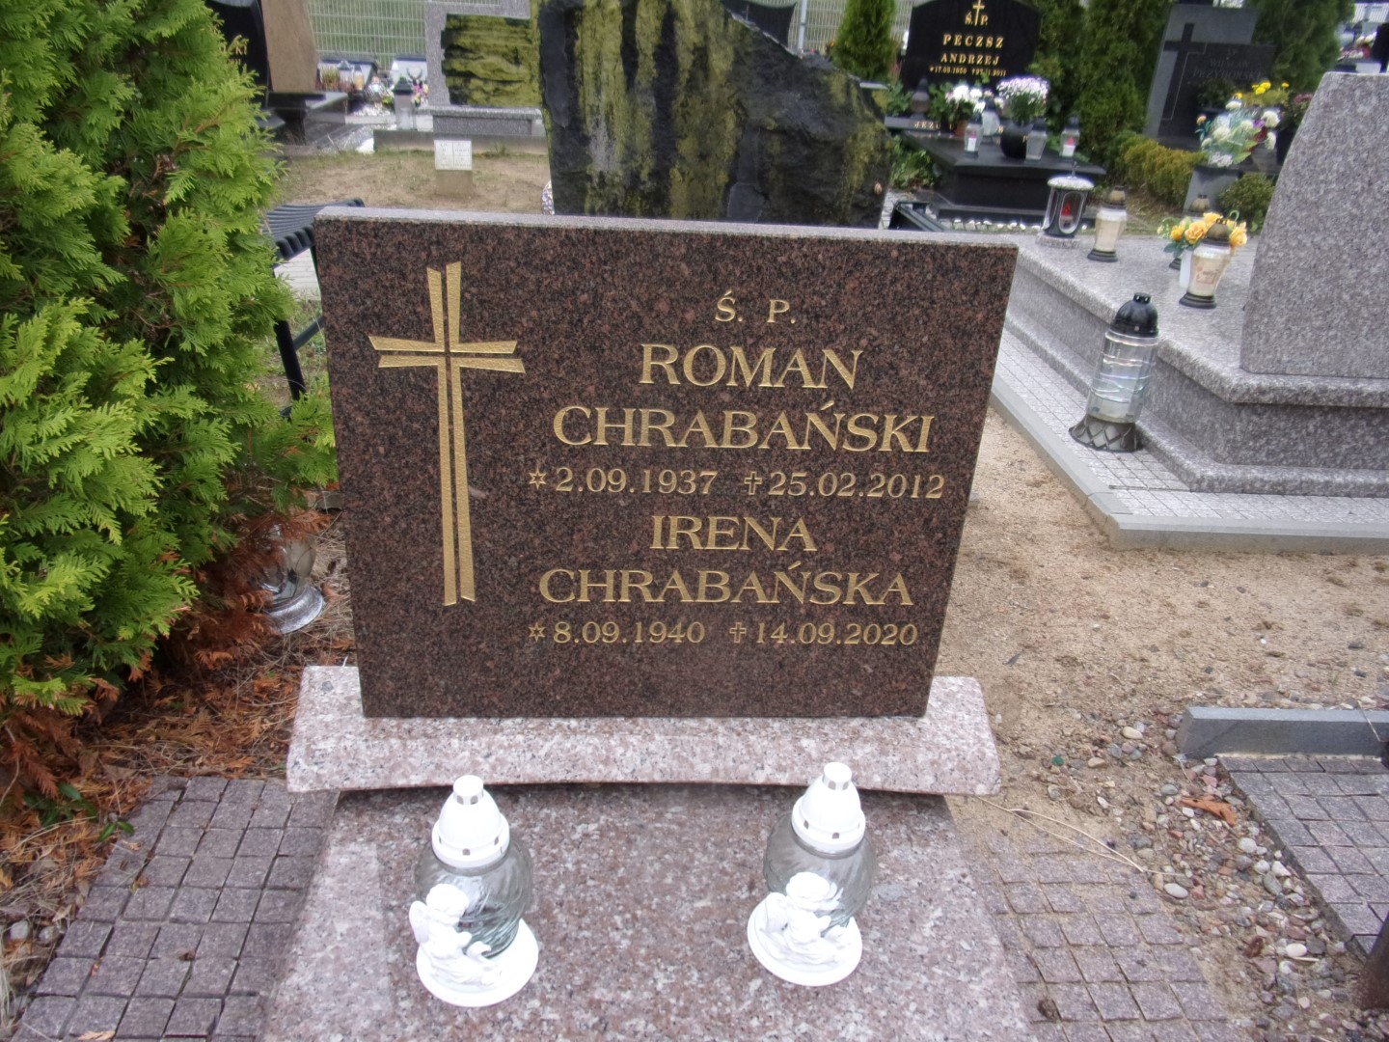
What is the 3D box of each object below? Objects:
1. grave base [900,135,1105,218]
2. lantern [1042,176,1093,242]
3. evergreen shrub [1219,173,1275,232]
[{"bbox_3d":[2.024,-2.408,6.731,1.028,0.331,1.832,2,29,-4],"label":"grave base"},{"bbox_3d":[1.471,-1.235,3.794,0.188,0.270,0.188,1,29,-6],"label":"lantern"},{"bbox_3d":[3.741,-2.159,6.487,0.427,0.377,0.427,2,29,-4],"label":"evergreen shrub"}]

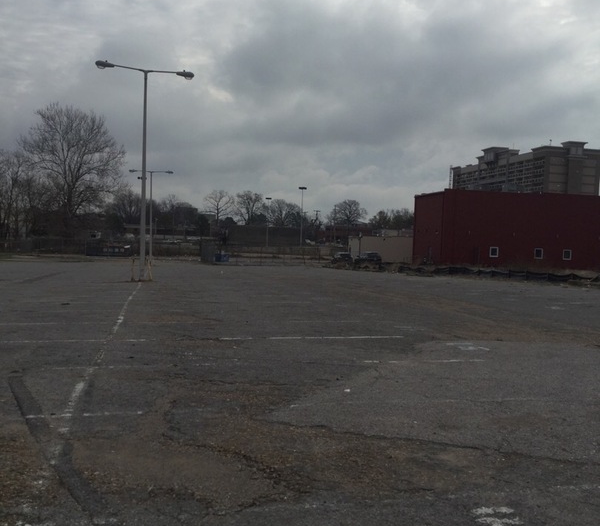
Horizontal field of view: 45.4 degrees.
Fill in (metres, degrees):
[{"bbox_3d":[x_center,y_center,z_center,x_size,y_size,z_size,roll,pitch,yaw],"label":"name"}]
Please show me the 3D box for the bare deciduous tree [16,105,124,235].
[{"bbox_3d":[-36.680,-13.484,115.000,17.020,24.080,16.050,1,1,0],"label":"bare deciduous tree"}]

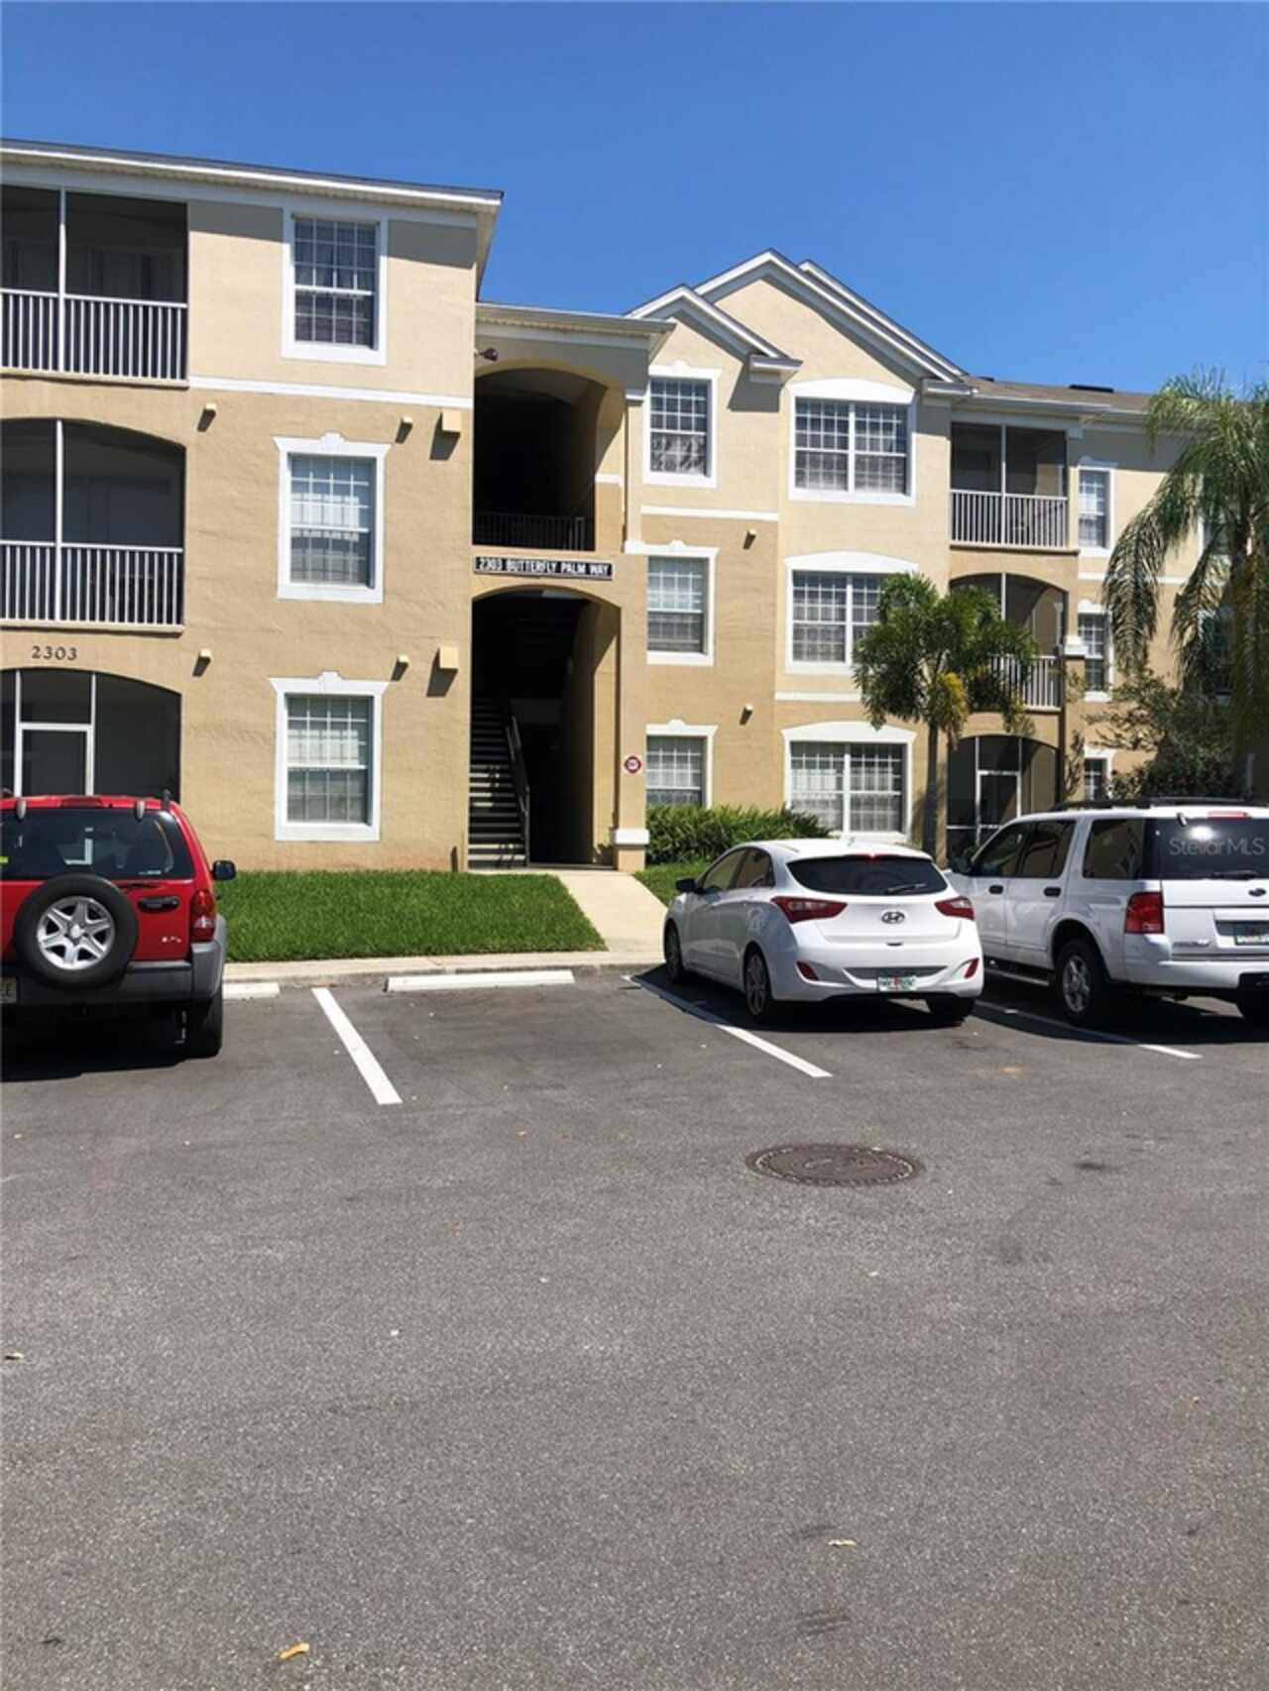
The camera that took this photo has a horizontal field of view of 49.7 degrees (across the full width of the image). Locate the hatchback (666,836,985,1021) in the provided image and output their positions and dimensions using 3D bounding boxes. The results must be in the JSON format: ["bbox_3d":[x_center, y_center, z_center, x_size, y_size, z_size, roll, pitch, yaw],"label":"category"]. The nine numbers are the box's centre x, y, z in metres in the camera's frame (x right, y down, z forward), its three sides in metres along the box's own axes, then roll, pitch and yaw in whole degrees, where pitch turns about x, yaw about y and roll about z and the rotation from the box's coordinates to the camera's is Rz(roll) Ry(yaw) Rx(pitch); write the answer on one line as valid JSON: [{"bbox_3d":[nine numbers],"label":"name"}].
[{"bbox_3d":[1.520,0.685,12.430,1.800,1.470,4.300,0,1,-13],"label":"hatchback"}]

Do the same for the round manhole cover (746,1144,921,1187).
[{"bbox_3d":[0.943,1.495,6.400,0.830,0.040,0.830,1,1,0],"label":"round manhole cover"}]

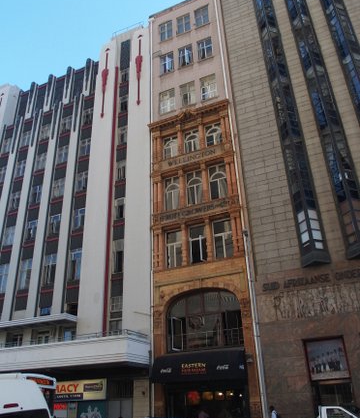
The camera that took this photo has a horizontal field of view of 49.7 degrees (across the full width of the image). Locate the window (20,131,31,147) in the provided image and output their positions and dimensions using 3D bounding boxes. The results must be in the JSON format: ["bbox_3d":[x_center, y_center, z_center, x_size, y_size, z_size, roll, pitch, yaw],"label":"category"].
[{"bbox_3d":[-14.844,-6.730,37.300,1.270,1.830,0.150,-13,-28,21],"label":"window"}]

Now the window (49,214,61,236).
[{"bbox_3d":[-10.089,1.254,31.115,1.250,1.900,0.150,-13,-28,21],"label":"window"}]

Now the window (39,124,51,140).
[{"bbox_3d":[-12.694,-7.253,36.456,1.370,1.880,0.150,-13,-28,21],"label":"window"}]

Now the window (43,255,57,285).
[{"bbox_3d":[-10.052,4.778,30.244,1.522,2.553,0.200,-13,-28,21],"label":"window"}]

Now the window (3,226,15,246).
[{"bbox_3d":[-14.729,2.369,33.744,1.463,1.929,0.200,-13,-28,21],"label":"window"}]

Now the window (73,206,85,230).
[{"bbox_3d":[-7.906,0.738,30.251,1.220,1.920,0.150,-13,-28,21],"label":"window"}]

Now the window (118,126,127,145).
[{"bbox_3d":[-4.703,-6.052,31.834,0.890,1.930,0.150,-13,-28,21],"label":"window"}]

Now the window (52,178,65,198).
[{"bbox_3d":[-10.308,-1.966,33.189,1.200,1.740,0.160,-13,-28,20],"label":"window"}]

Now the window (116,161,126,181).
[{"bbox_3d":[-4.595,-3.038,31.063,1.043,1.782,0.200,-13,-28,21],"label":"window"}]

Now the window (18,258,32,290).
[{"bbox_3d":[-12.239,5.136,30.840,1.200,2.441,0.160,-13,-28,20],"label":"window"}]

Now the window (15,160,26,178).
[{"bbox_3d":[-15.009,-3.772,36.721,1.474,1.750,0.200,-13,-28,21],"label":"window"}]

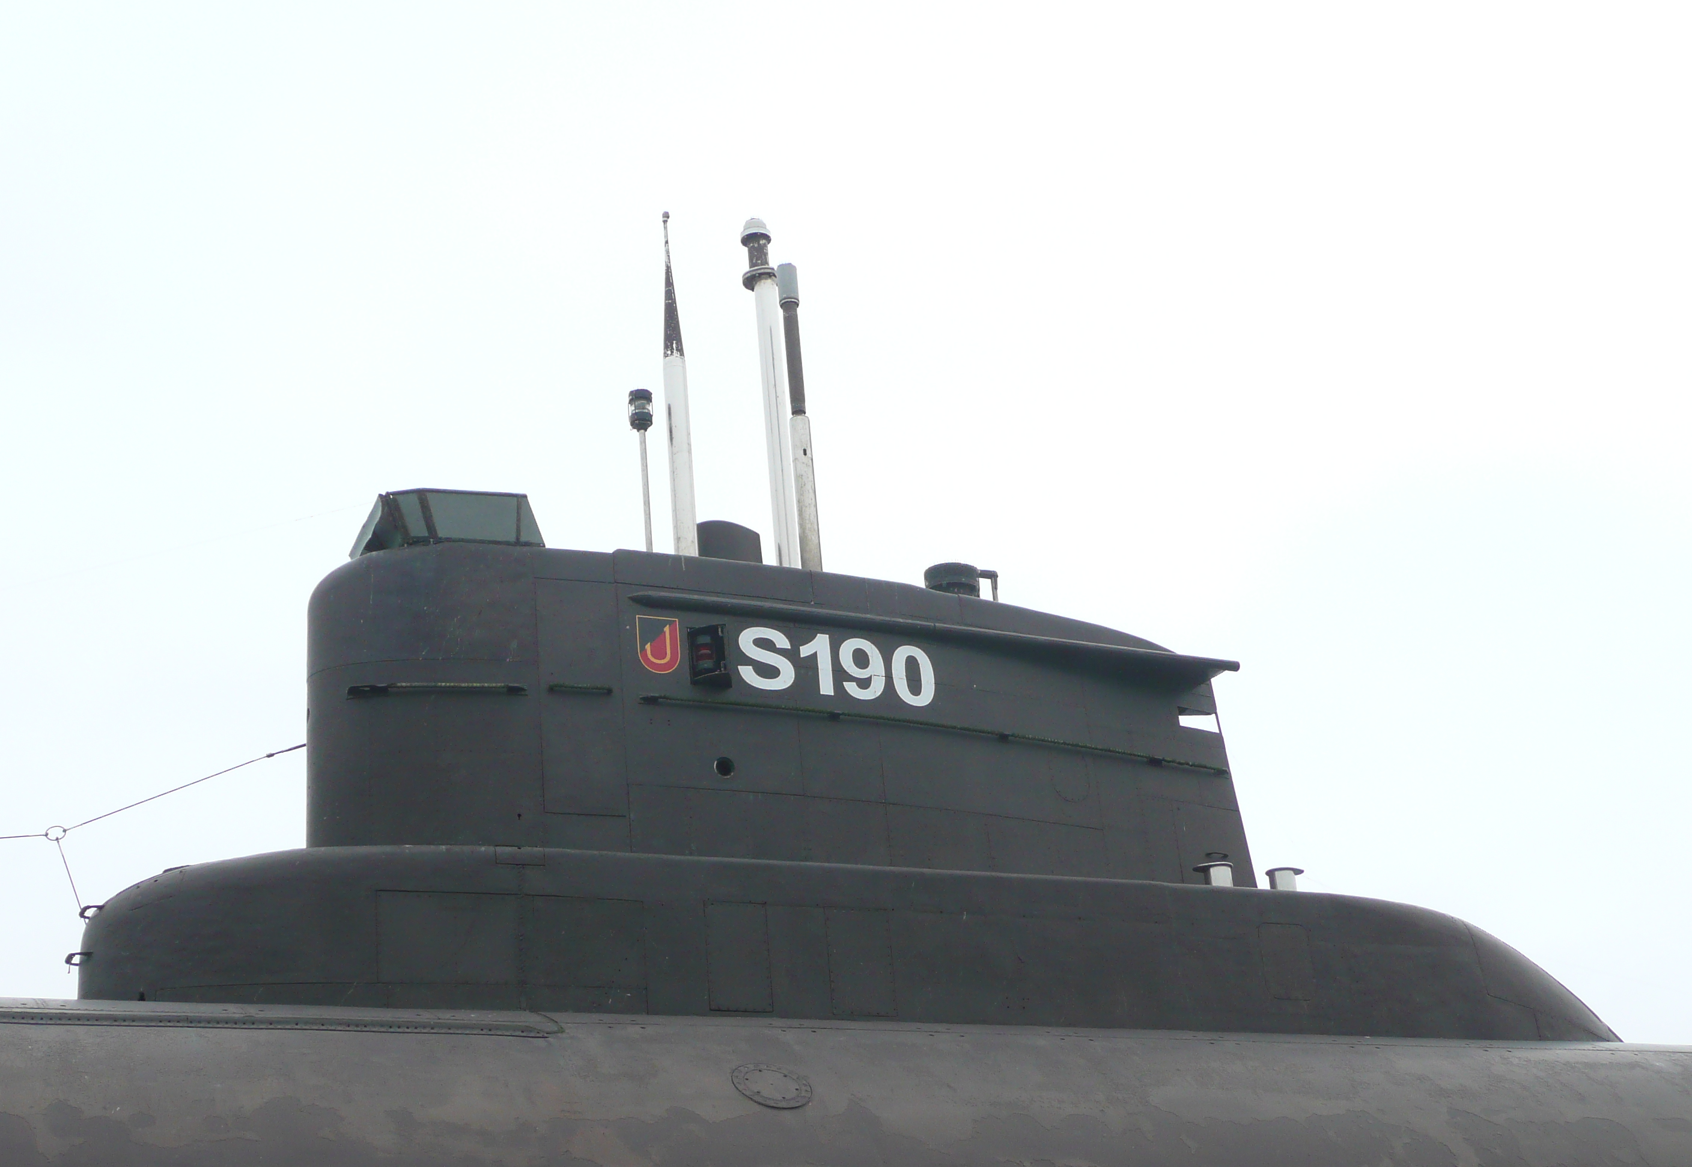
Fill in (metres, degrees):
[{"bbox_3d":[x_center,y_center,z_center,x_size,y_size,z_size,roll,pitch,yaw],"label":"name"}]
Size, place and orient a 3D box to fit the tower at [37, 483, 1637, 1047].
[{"bbox_3d":[0.797,1.777,19.473,13.170,4.020,2.300,6,-25,-26],"label":"tower"}]

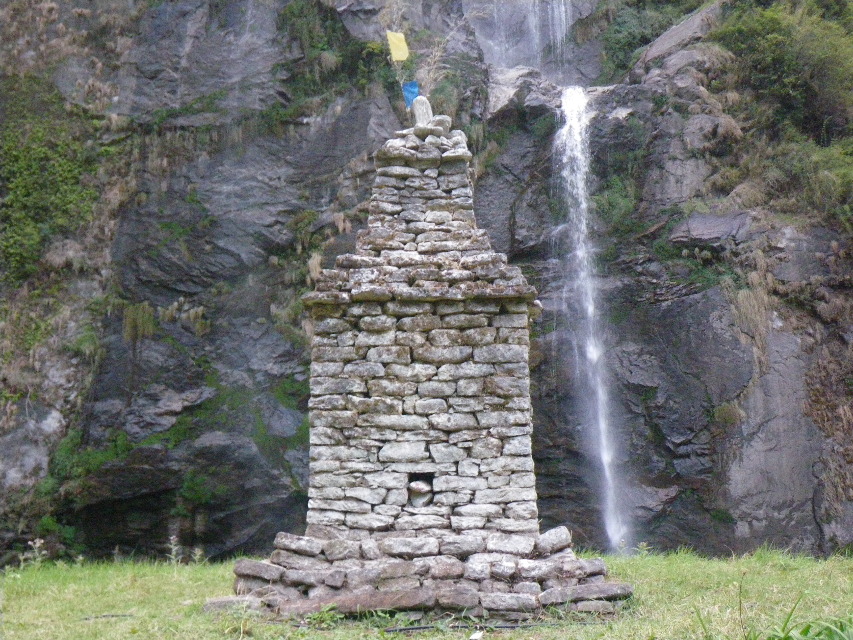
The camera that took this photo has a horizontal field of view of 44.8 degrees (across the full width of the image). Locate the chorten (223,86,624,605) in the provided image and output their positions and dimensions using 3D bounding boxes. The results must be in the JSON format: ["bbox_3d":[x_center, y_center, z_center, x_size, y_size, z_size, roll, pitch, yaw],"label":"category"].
[{"bbox_3d":[0.030,0.116,8.410,2.950,3.900,2.800,0,-4,0],"label":"chorten"}]

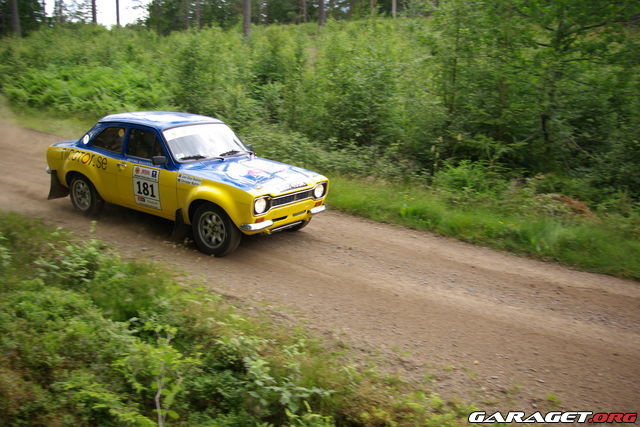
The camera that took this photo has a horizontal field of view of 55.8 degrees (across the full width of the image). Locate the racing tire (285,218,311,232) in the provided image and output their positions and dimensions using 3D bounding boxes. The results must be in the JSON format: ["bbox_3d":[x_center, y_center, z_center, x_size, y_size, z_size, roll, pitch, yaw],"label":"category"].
[{"bbox_3d":[-0.439,-0.035,7.976,0.610,0.610,0.200,13,17,33],"label":"racing tire"}]

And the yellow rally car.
[{"bbox_3d":[-1.855,-0.556,8.076,3.980,1.410,1.660,13,17,33],"label":"yellow rally car"}]

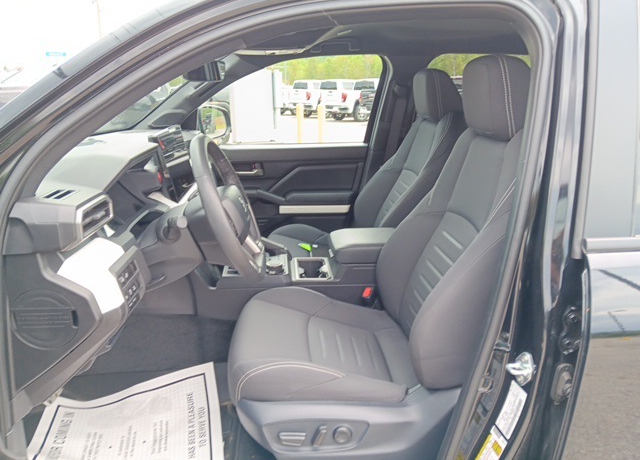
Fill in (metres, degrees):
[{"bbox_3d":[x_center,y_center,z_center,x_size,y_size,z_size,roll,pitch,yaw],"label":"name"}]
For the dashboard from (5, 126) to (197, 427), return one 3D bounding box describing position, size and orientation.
[{"bbox_3d":[-0.600,-0.079,1.540,0.420,0.465,1.500,-1,16,-3],"label":"dashboard"}]

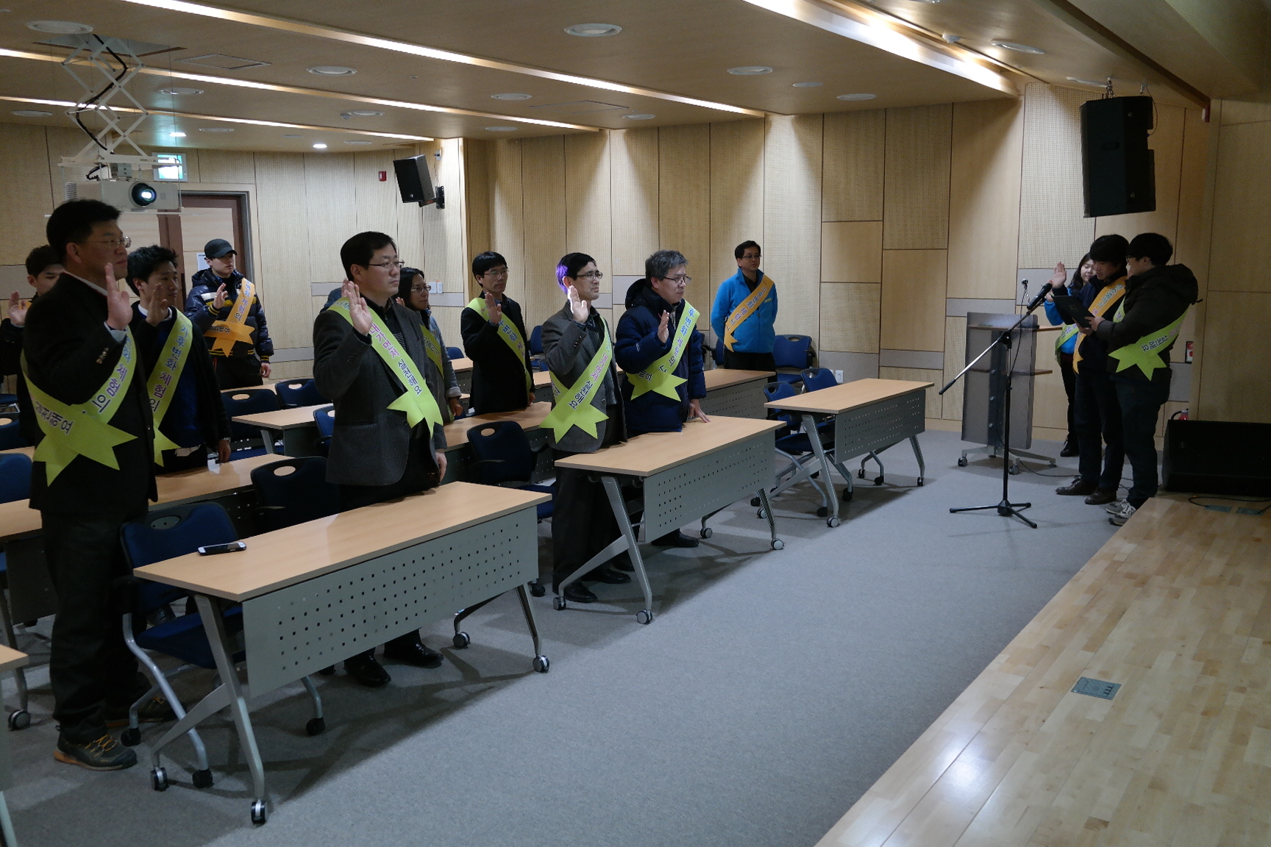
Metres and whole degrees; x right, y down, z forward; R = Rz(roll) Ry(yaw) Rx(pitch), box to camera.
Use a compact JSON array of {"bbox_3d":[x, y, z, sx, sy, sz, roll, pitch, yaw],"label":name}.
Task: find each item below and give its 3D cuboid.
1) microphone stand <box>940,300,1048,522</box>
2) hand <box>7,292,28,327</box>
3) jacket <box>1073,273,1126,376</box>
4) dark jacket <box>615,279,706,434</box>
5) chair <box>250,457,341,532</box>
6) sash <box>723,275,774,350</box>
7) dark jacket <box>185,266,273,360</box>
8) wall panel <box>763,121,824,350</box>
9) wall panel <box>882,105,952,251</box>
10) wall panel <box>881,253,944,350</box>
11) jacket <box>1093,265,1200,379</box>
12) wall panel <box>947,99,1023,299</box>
[{"bbox_3d":[2.249,-0.095,6.646,0.660,1.370,0.600,1,9,13],"label":"microphone stand"},{"bbox_3d":[-3.135,-0.579,5.372,0.100,0.185,0.070,-9,12,-40],"label":"hand"},{"bbox_3d":[3.080,-0.658,7.043,0.360,0.710,0.500,-7,11,-34],"label":"jacket"},{"bbox_3d":[0.147,-0.402,5.941,0.450,0.820,0.580,6,11,35],"label":"dark jacket"},{"bbox_3d":[-1.342,0.571,4.564,0.580,0.820,0.580,5,11,34],"label":"chair"},{"bbox_3d":[0.944,-0.922,8.798,0.450,0.650,0.270,-7,11,-33],"label":"sash"},{"bbox_3d":[-3.001,-0.813,7.885,0.420,0.700,0.620,7,12,40],"label":"dark jacket"},{"bbox_3d":[1.534,-1.836,10.287,0.610,2.270,0.050,5,11,34],"label":"wall panel"},{"bbox_3d":[2.580,-2.235,9.663,0.603,1.276,0.050,5,11,33],"label":"wall panel"},{"bbox_3d":[2.596,-1.142,9.840,0.602,0.928,0.050,5,11,33],"label":"wall panel"},{"bbox_3d":[3.132,-0.609,6.493,0.600,0.730,0.520,5,11,30],"label":"jacket"},{"bbox_3d":[3.042,-1.945,9.202,0.604,1.705,0.050,5,11,34],"label":"wall panel"}]

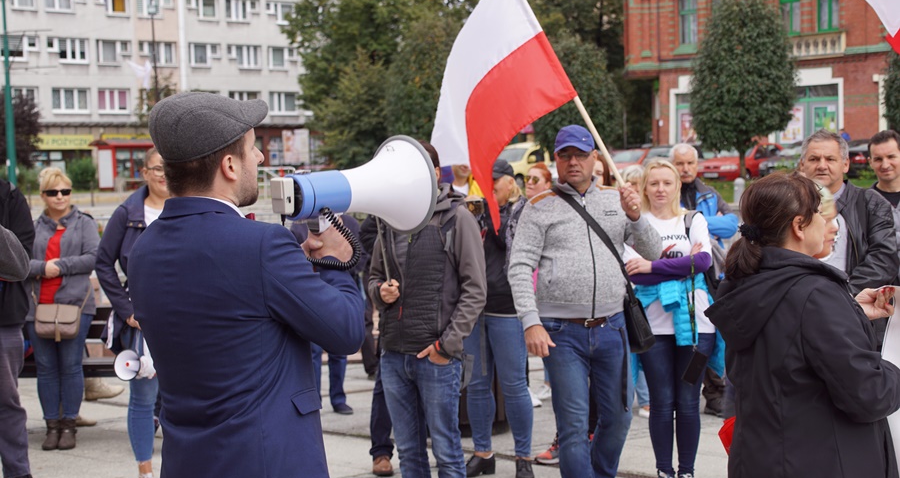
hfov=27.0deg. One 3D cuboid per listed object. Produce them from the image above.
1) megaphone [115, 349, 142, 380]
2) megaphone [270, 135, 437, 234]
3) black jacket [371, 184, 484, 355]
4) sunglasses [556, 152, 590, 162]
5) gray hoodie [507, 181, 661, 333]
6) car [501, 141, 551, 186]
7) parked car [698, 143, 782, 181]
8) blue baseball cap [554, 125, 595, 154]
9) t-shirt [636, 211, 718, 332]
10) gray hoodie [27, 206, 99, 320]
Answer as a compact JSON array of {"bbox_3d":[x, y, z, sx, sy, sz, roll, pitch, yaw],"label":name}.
[{"bbox_3d":[-1.551,0.635,9.438,0.165,0.175,0.250,0,-3,24],"label":"megaphone"},{"bbox_3d":[-0.251,-0.113,4.350,0.380,0.240,0.235,-7,5,-39],"label":"megaphone"},{"bbox_3d":[-0.100,0.144,8.293,0.500,0.770,0.320,-1,3,14],"label":"black jacket"},{"bbox_3d":[0.544,-0.367,8.300,0.150,0.045,0.140,-1,3,9],"label":"sunglasses"},{"bbox_3d":[0.597,0.069,8.328,0.640,0.660,0.380,-2,3,-6],"label":"gray hoodie"},{"bbox_3d":[2.623,-2.587,66.000,1.660,1.580,3.800,1,4,41],"label":"car"},{"bbox_3d":[9.650,-2.433,62.500,1.650,1.420,3.900,1,4,44],"label":"parked car"},{"bbox_3d":[0.551,-0.440,8.296,0.180,0.128,0.260,-1,3,9],"label":"blue baseball cap"},{"bbox_3d":[1.078,0.163,9.127,0.430,0.600,0.270,-1,3,6],"label":"t-shirt"},{"bbox_3d":[-2.294,0.139,11.072,0.430,0.660,0.280,-2,3,-3],"label":"gray hoodie"}]

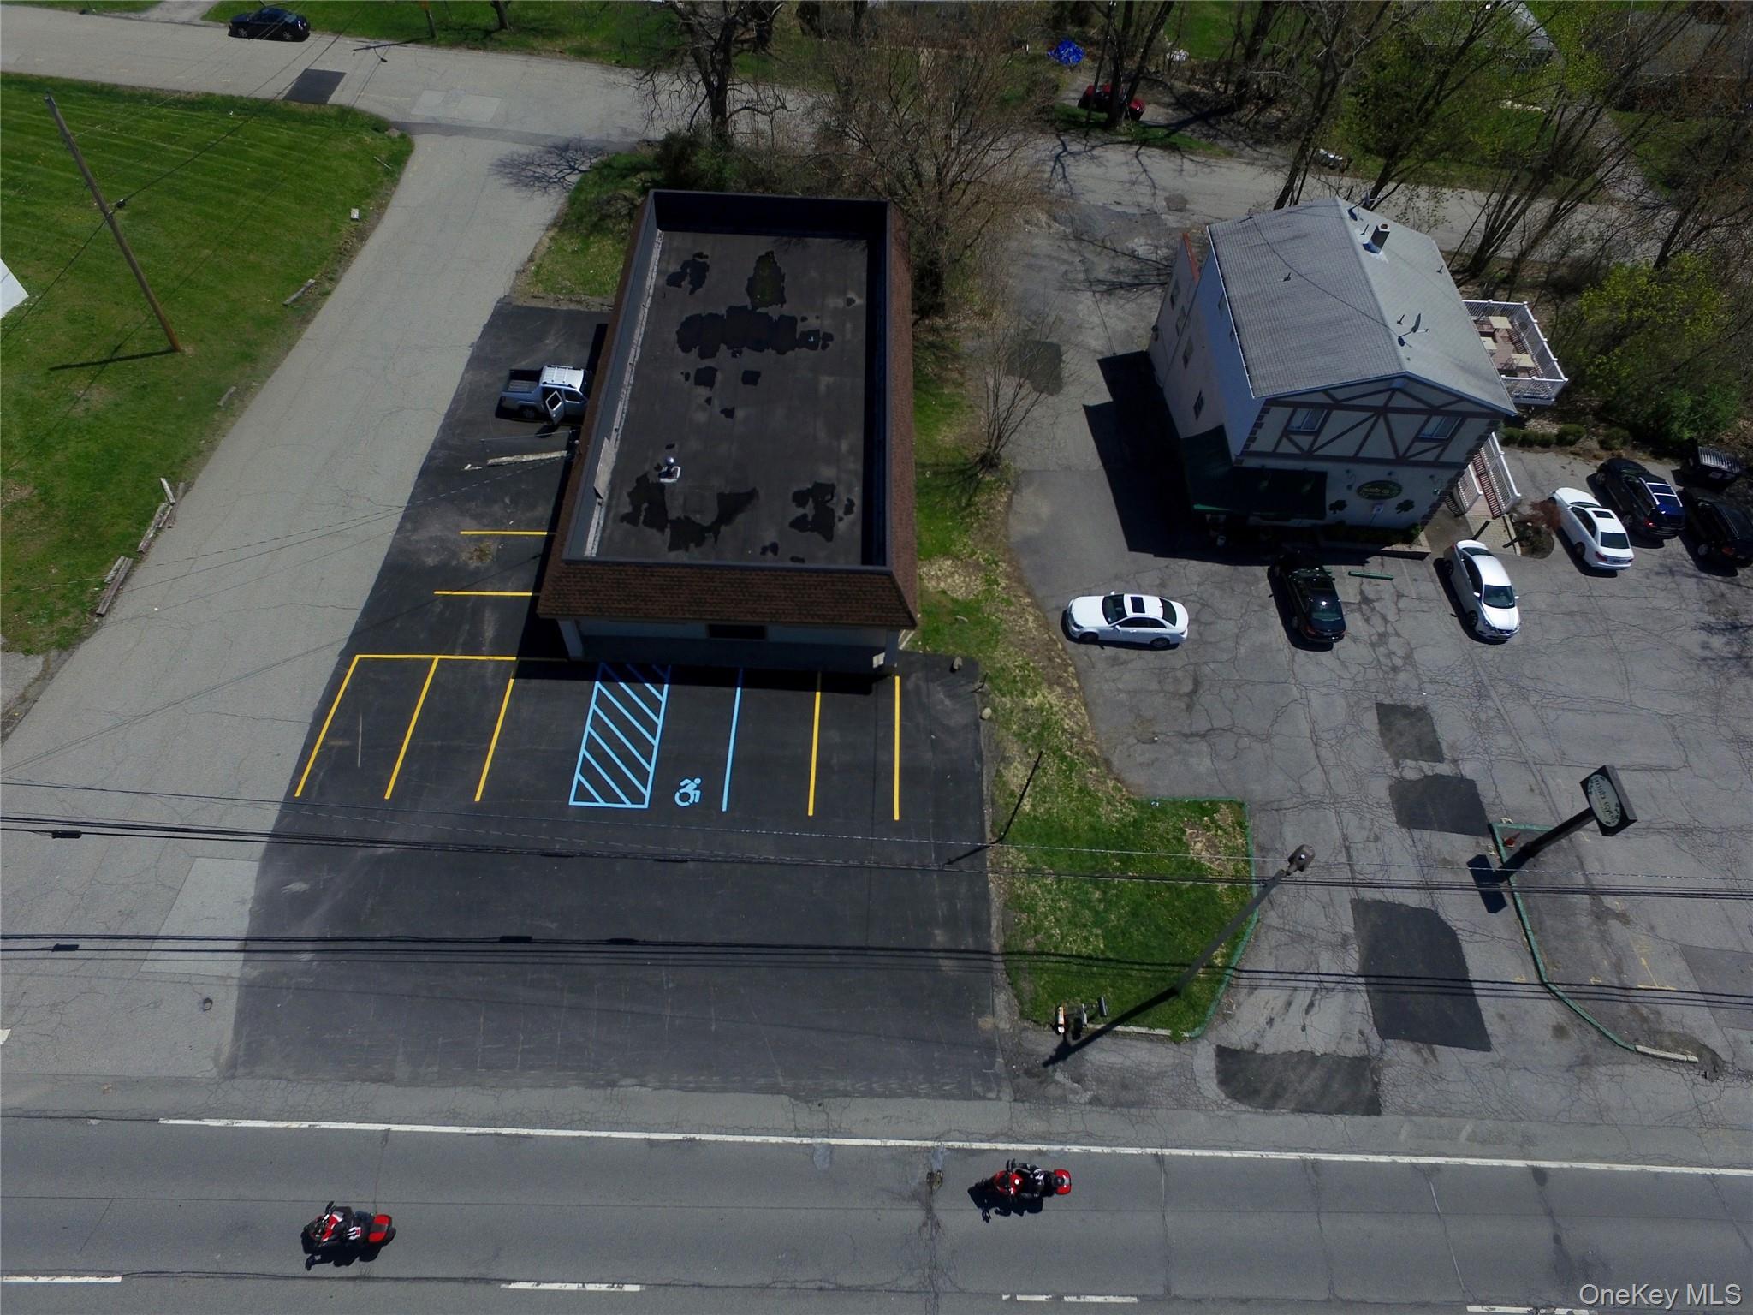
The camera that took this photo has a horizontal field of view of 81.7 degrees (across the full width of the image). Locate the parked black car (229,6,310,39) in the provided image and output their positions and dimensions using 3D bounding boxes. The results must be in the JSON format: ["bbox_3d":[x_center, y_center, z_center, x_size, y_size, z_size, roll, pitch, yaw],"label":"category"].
[{"bbox_3d":[-37.613,-39.321,62.674,4.550,1.400,1.800,3,54,-2],"label":"parked black car"}]

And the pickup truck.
[{"bbox_3d":[-13.468,-11.458,43.793,5.150,1.780,1.950,2,54,-3],"label":"pickup truck"}]

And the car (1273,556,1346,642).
[{"bbox_3d":[17.147,-2.551,39.843,1.820,1.450,4.650,1,54,-3],"label":"car"}]

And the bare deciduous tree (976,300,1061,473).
[{"bbox_3d":[5.496,-10.299,40.661,3.300,7.200,3.200,6,54,0],"label":"bare deciduous tree"}]

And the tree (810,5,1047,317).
[{"bbox_3d":[2.205,-20.890,45.457,9.300,12.000,9.300,6,54,0],"label":"tree"}]

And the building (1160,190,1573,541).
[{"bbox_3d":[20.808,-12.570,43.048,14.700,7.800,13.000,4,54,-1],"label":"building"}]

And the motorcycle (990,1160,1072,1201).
[{"bbox_3d":[3.882,13.547,25.968,2.100,1.400,0.850,3,54,-2],"label":"motorcycle"}]

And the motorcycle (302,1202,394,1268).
[{"bbox_3d":[-12.754,13.952,24.338,2.100,1.400,0.850,3,54,-2],"label":"motorcycle"}]

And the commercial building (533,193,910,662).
[{"bbox_3d":[-4.864,-10.343,41.031,12.534,4.800,23.866,2,54,-3],"label":"commercial building"}]

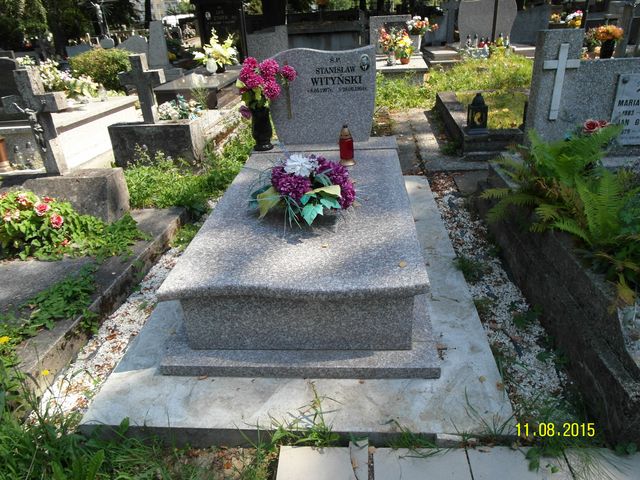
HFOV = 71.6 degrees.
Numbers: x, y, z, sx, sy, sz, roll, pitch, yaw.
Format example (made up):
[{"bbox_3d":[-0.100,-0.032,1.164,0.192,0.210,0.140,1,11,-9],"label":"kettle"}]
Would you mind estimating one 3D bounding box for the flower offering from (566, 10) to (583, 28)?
[{"bbox_3d":[4.713,-4.075,8.200,0.280,0.280,0.260,-1,29,6],"label":"flower offering"}]

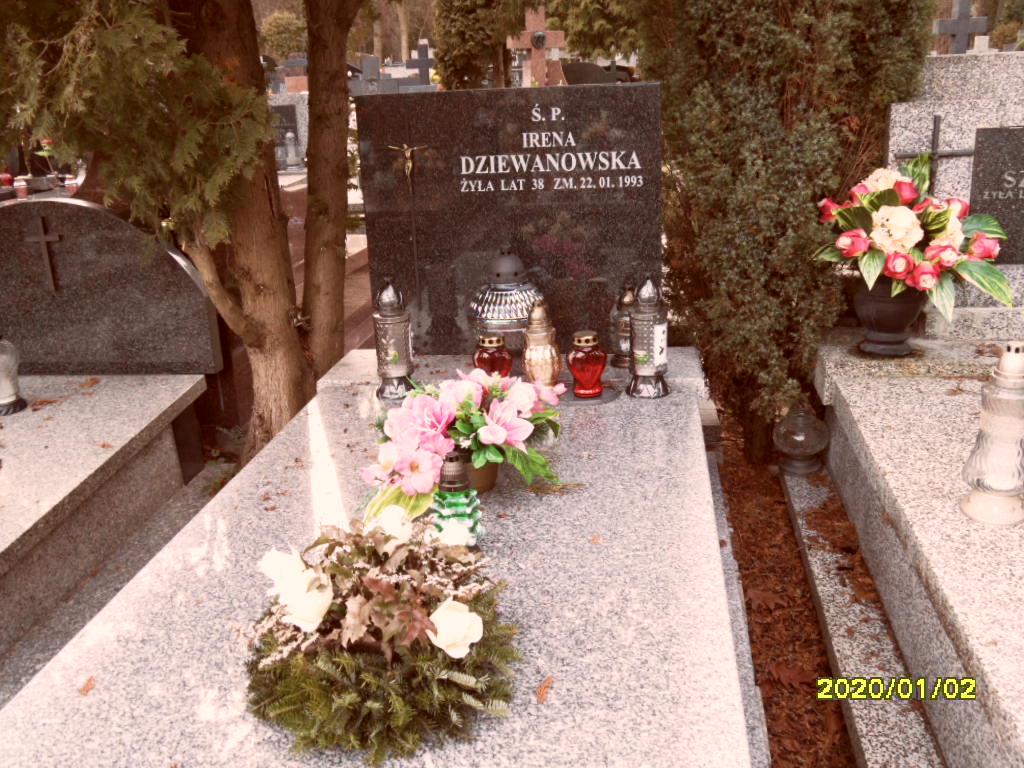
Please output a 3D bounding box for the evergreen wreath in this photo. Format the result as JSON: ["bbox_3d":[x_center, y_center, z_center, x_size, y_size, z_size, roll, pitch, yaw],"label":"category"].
[{"bbox_3d":[-0.168,0.311,1.240,0.345,0.172,0.340,0,19,9],"label":"evergreen wreath"}]

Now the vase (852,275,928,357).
[{"bbox_3d":[0.962,-0.175,2.400,0.183,0.175,0.183,0,19,9],"label":"vase"}]

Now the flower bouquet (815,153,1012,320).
[{"bbox_3d":[0.975,-0.359,2.317,0.460,0.385,0.380,0,19,9],"label":"flower bouquet"}]

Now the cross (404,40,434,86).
[{"bbox_3d":[-1.081,-3.888,11.500,0.420,0.550,0.110,0,19,9],"label":"cross"}]

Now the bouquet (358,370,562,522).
[{"bbox_3d":[-0.096,0.095,1.758,0.375,0.240,0.310,0,19,9],"label":"bouquet"}]

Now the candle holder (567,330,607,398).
[{"bbox_3d":[0.177,-0.046,2.268,0.095,0.146,0.095,0,19,9],"label":"candle holder"}]

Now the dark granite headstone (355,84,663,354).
[{"bbox_3d":[0.002,-0.445,2.659,0.827,0.728,0.070,0,16,8],"label":"dark granite headstone"}]

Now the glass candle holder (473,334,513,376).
[{"bbox_3d":[-0.048,-0.041,2.292,0.093,0.143,0.093,0,19,9],"label":"glass candle holder"}]

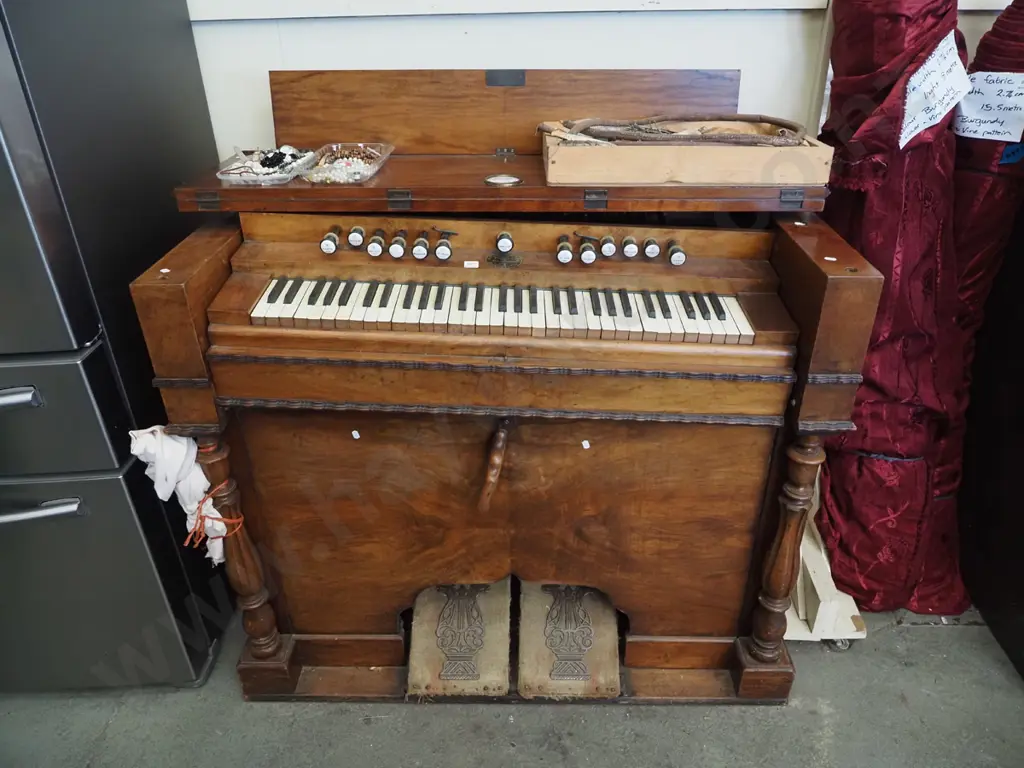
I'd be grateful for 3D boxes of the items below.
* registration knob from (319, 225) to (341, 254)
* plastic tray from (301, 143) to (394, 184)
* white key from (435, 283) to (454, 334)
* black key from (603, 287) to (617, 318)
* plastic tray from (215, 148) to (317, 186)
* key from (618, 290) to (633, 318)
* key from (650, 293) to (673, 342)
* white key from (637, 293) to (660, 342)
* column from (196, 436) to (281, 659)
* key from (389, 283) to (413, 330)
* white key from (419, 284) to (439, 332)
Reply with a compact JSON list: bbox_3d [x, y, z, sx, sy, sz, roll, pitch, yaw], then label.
[{"bbox_3d":[-0.325,-0.264,1.289,0.031,0.031,0.074,2,36,-1],"label":"registration knob"},{"bbox_3d":[-0.316,-0.434,1.396,0.147,0.044,0.160,-1,29,0],"label":"plastic tray"},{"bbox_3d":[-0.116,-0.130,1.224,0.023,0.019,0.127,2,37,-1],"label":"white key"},{"bbox_3d":[0.176,-0.148,1.260,0.011,0.012,0.088,2,37,-1],"label":"black key"},{"bbox_3d":[-0.463,-0.414,1.358,0.148,0.032,0.190,-4,29,-4],"label":"plastic tray"},{"bbox_3d":[0.201,-0.147,1.261,0.011,0.012,0.088,2,37,-1],"label":"key"},{"bbox_3d":[0.257,-0.118,1.250,0.022,0.020,0.132,2,36,-1],"label":"key"},{"bbox_3d":[0.233,-0.119,1.250,0.022,0.020,0.132,2,36,-1],"label":"white key"},{"bbox_3d":[-0.547,0.326,1.414,0.073,0.588,0.073,0,29,1],"label":"column"},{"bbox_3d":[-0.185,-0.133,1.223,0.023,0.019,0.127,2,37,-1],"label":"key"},{"bbox_3d":[-0.142,-0.132,1.246,0.022,0.020,0.132,2,36,-1],"label":"white key"}]

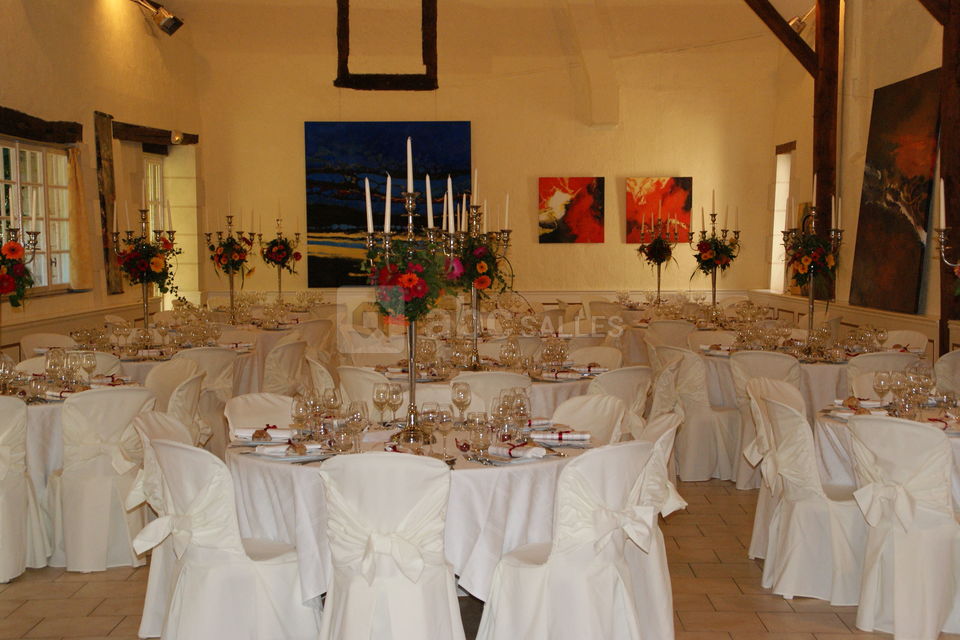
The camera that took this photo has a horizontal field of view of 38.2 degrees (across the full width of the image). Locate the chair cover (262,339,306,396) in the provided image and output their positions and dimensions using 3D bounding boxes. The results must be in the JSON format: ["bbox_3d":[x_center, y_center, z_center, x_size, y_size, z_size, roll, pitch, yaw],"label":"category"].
[{"bbox_3d":[-1.452,0.584,9.351,0.530,0.865,0.450,2,4,34],"label":"chair cover"}]

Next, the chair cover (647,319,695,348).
[{"bbox_3d":[1.749,0.421,12.056,0.480,0.880,0.540,2,4,31],"label":"chair cover"}]

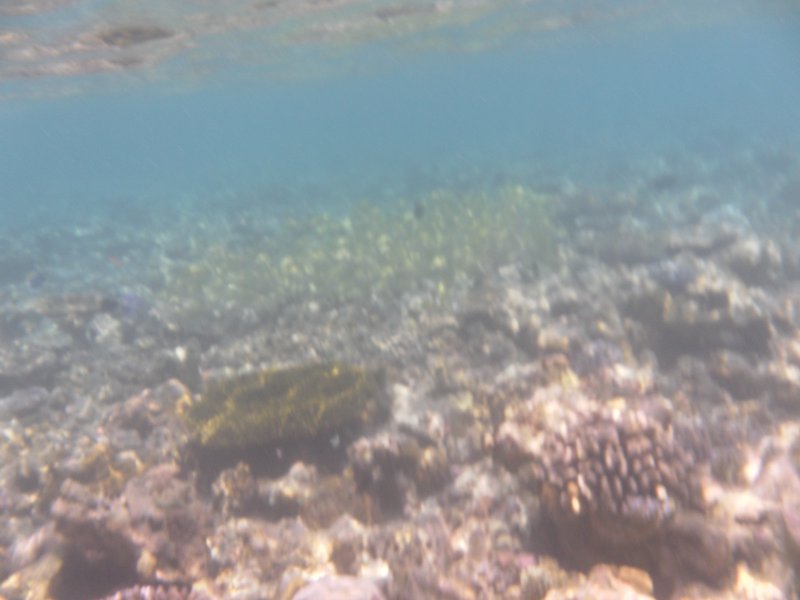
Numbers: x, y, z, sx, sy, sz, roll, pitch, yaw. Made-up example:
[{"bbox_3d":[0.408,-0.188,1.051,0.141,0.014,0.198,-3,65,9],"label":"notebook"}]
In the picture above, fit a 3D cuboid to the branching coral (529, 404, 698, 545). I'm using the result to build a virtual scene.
[{"bbox_3d":[0.432,0.345,1.600,0.325,0.200,0.290,-2,12,15],"label":"branching coral"}]

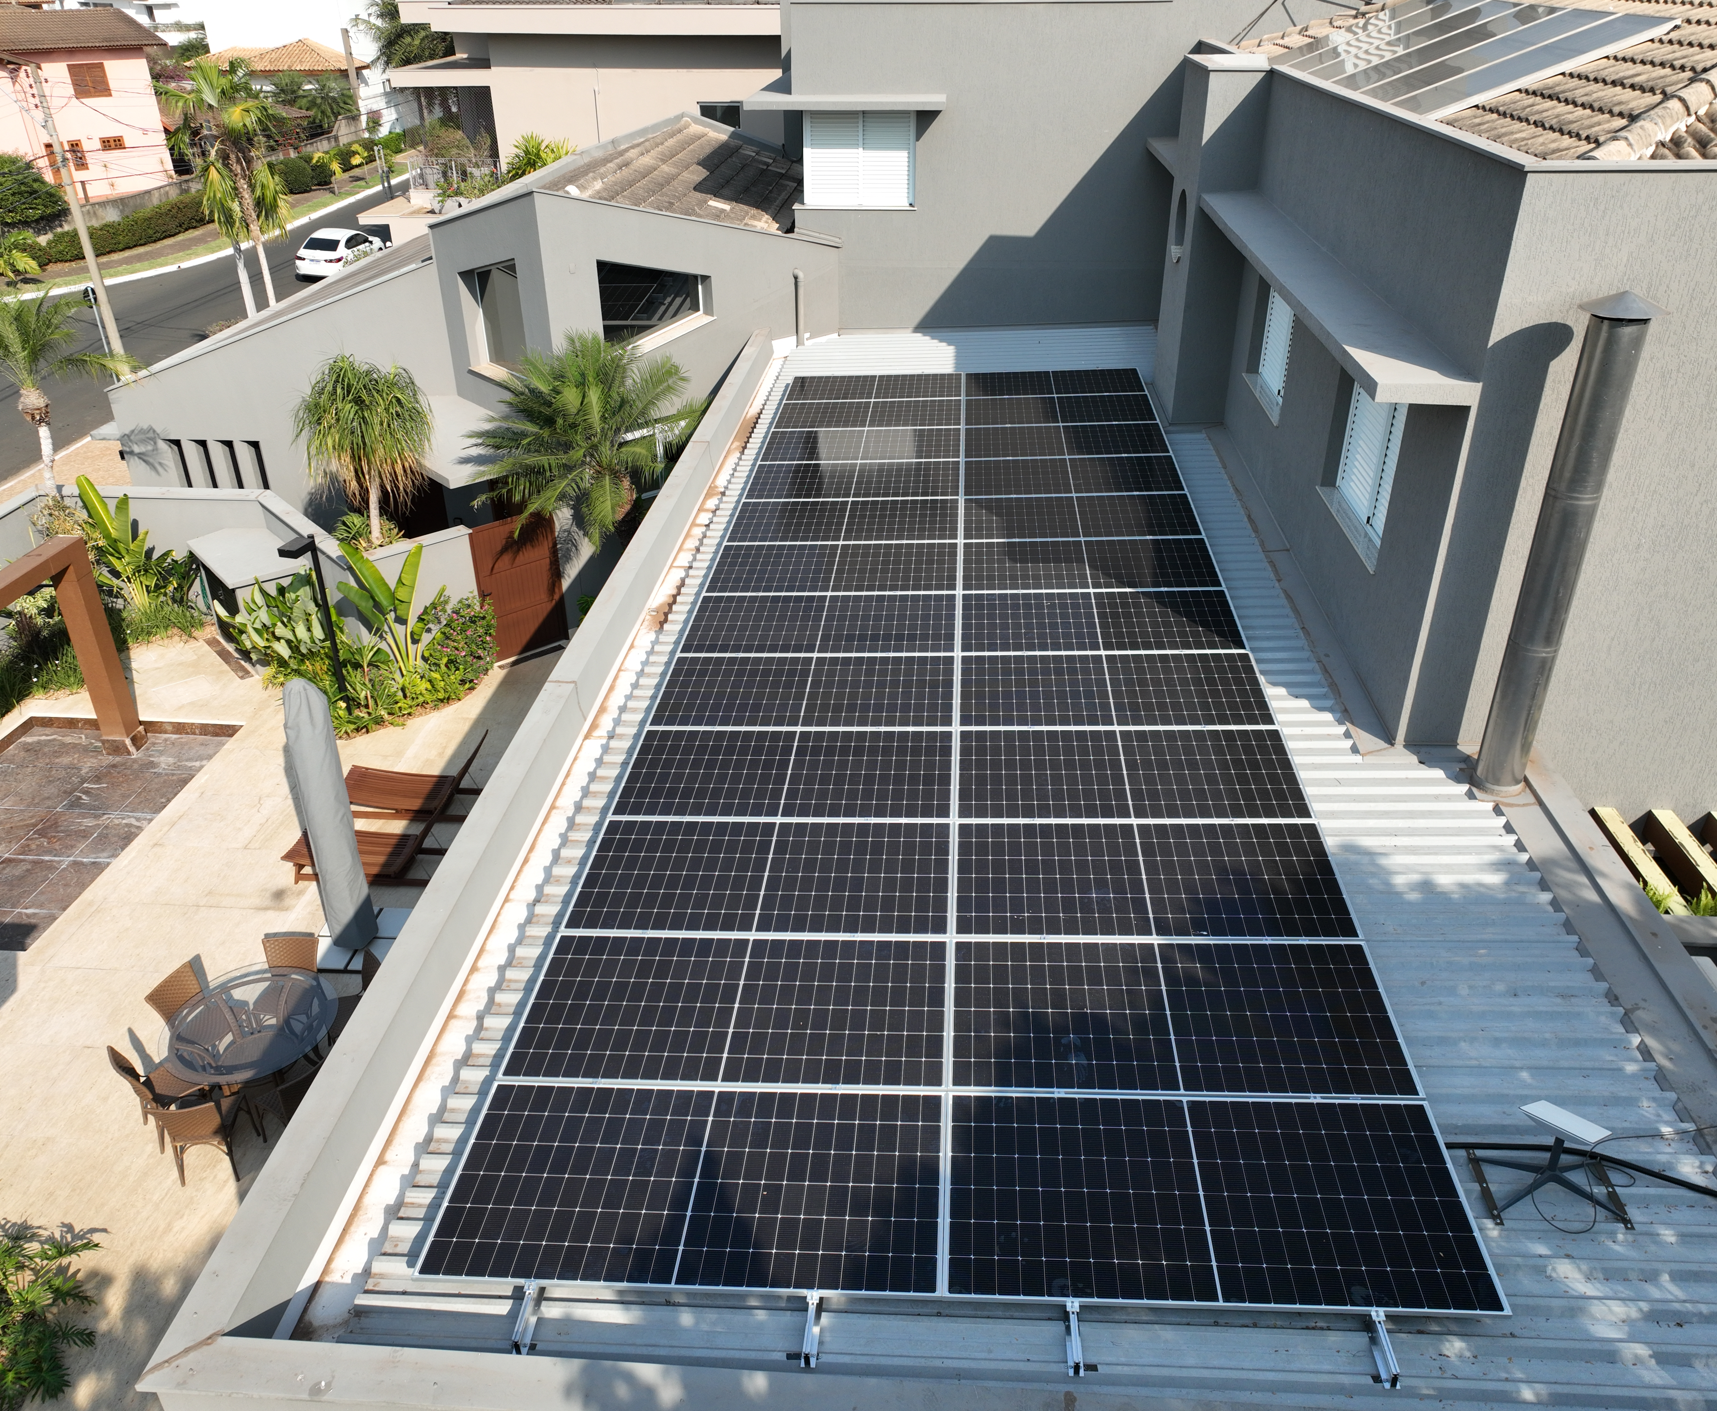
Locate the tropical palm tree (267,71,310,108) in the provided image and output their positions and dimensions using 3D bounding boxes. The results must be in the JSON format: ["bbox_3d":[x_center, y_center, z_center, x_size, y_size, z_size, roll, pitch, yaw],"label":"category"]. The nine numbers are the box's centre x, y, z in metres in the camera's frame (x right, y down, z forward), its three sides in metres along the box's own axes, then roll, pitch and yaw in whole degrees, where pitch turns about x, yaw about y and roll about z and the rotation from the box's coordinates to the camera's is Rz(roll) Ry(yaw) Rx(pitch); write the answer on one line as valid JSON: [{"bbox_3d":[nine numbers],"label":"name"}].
[{"bbox_3d":[-33.573,-35.336,77.294,2.600,4.000,2.600,2,29,4],"label":"tropical palm tree"}]

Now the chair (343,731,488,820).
[{"bbox_3d":[-4.945,0.824,14.643,1.950,0.950,0.720,2,29,4],"label":"chair"}]

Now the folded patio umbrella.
[{"bbox_3d":[-4.891,1.035,12.227,0.470,2.850,0.470,2,29,4],"label":"folded patio umbrella"}]

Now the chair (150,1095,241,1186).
[{"bbox_3d":[-5.477,3.523,11.008,0.530,0.890,0.580,-2,29,-3],"label":"chair"}]

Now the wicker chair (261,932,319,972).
[{"bbox_3d":[-5.405,2.743,12.417,0.530,0.890,0.580,1,29,3],"label":"wicker chair"}]

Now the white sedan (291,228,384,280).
[{"bbox_3d":[-19.590,-17.226,49.660,1.800,1.450,4.600,2,29,4],"label":"white sedan"}]

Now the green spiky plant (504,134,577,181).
[{"bbox_3d":[-10.834,-18.588,44.500,2.400,1.900,1.900,0,28,0],"label":"green spiky plant"}]

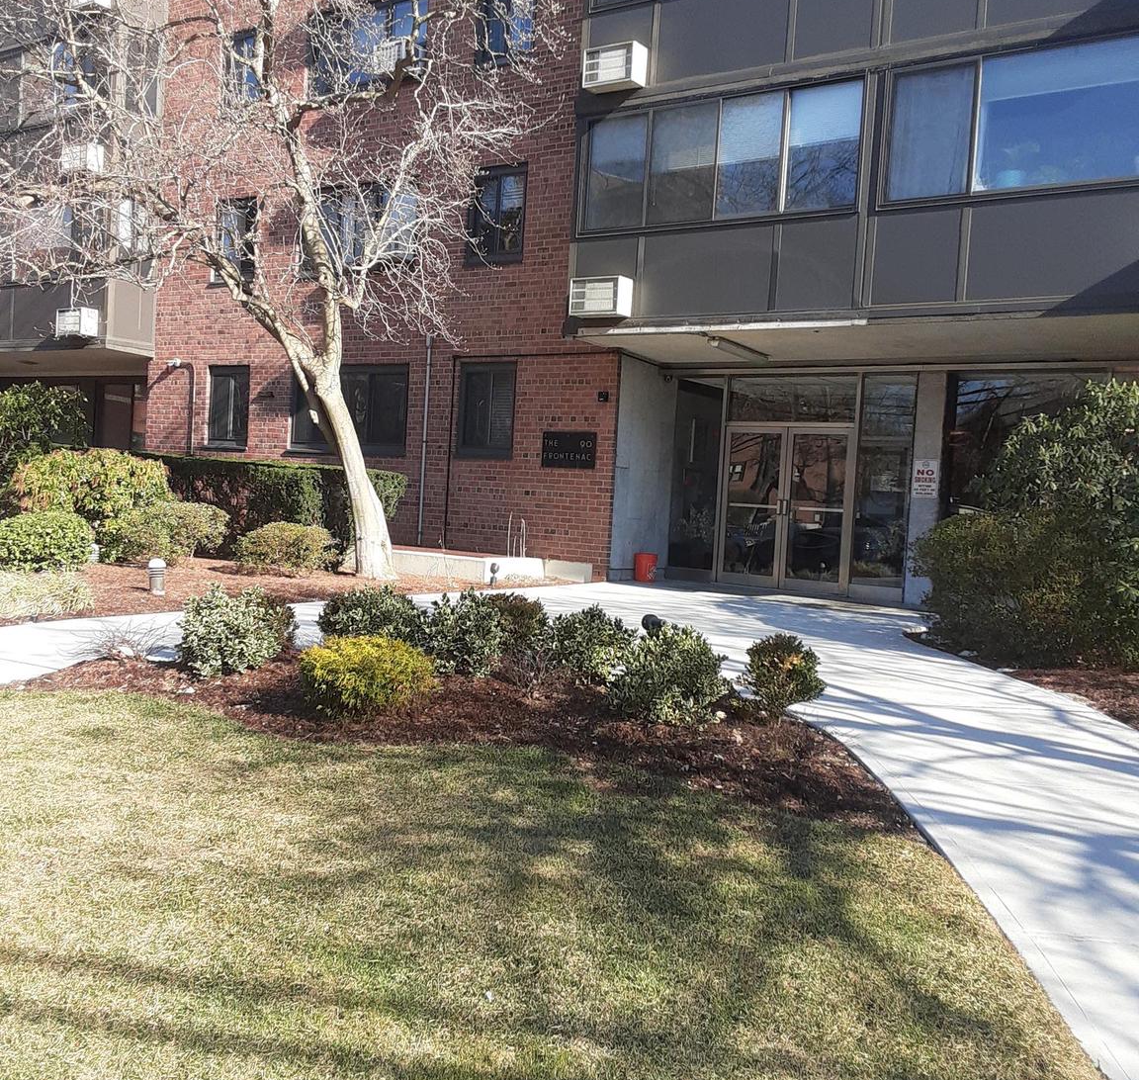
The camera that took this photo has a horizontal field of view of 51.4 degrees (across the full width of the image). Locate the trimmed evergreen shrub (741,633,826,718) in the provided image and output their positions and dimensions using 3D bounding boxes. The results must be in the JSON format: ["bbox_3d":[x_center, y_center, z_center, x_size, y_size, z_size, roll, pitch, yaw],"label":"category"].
[{"bbox_3d":[1.319,0.825,7.319,0.501,0.485,0.476,3,2,0],"label":"trimmed evergreen shrub"}]

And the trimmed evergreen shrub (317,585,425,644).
[{"bbox_3d":[-1.353,0.589,8.268,0.774,0.540,0.658,3,2,0],"label":"trimmed evergreen shrub"}]

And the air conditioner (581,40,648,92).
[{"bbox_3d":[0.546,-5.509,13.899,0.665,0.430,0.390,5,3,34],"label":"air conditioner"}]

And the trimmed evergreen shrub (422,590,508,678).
[{"bbox_3d":[-0.711,0.620,8.003,0.571,0.581,0.543,3,2,0],"label":"trimmed evergreen shrub"}]

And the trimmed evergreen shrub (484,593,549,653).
[{"bbox_3d":[-0.416,0.637,8.673,0.540,0.490,0.513,3,2,0],"label":"trimmed evergreen shrub"}]

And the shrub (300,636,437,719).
[{"bbox_3d":[-1.155,0.762,6.844,0.765,0.405,0.650,3,2,0],"label":"shrub"}]

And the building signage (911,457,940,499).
[{"bbox_3d":[4.346,-0.741,14.452,0.305,0.457,0.020,5,3,34],"label":"building signage"}]

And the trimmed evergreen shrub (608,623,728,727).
[{"bbox_3d":[0.580,0.773,6.996,0.700,0.551,0.665,3,2,0],"label":"trimmed evergreen shrub"}]

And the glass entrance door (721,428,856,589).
[{"bbox_3d":[2.804,-0.428,15.501,1.840,2.120,0.100,5,3,34],"label":"glass entrance door"}]

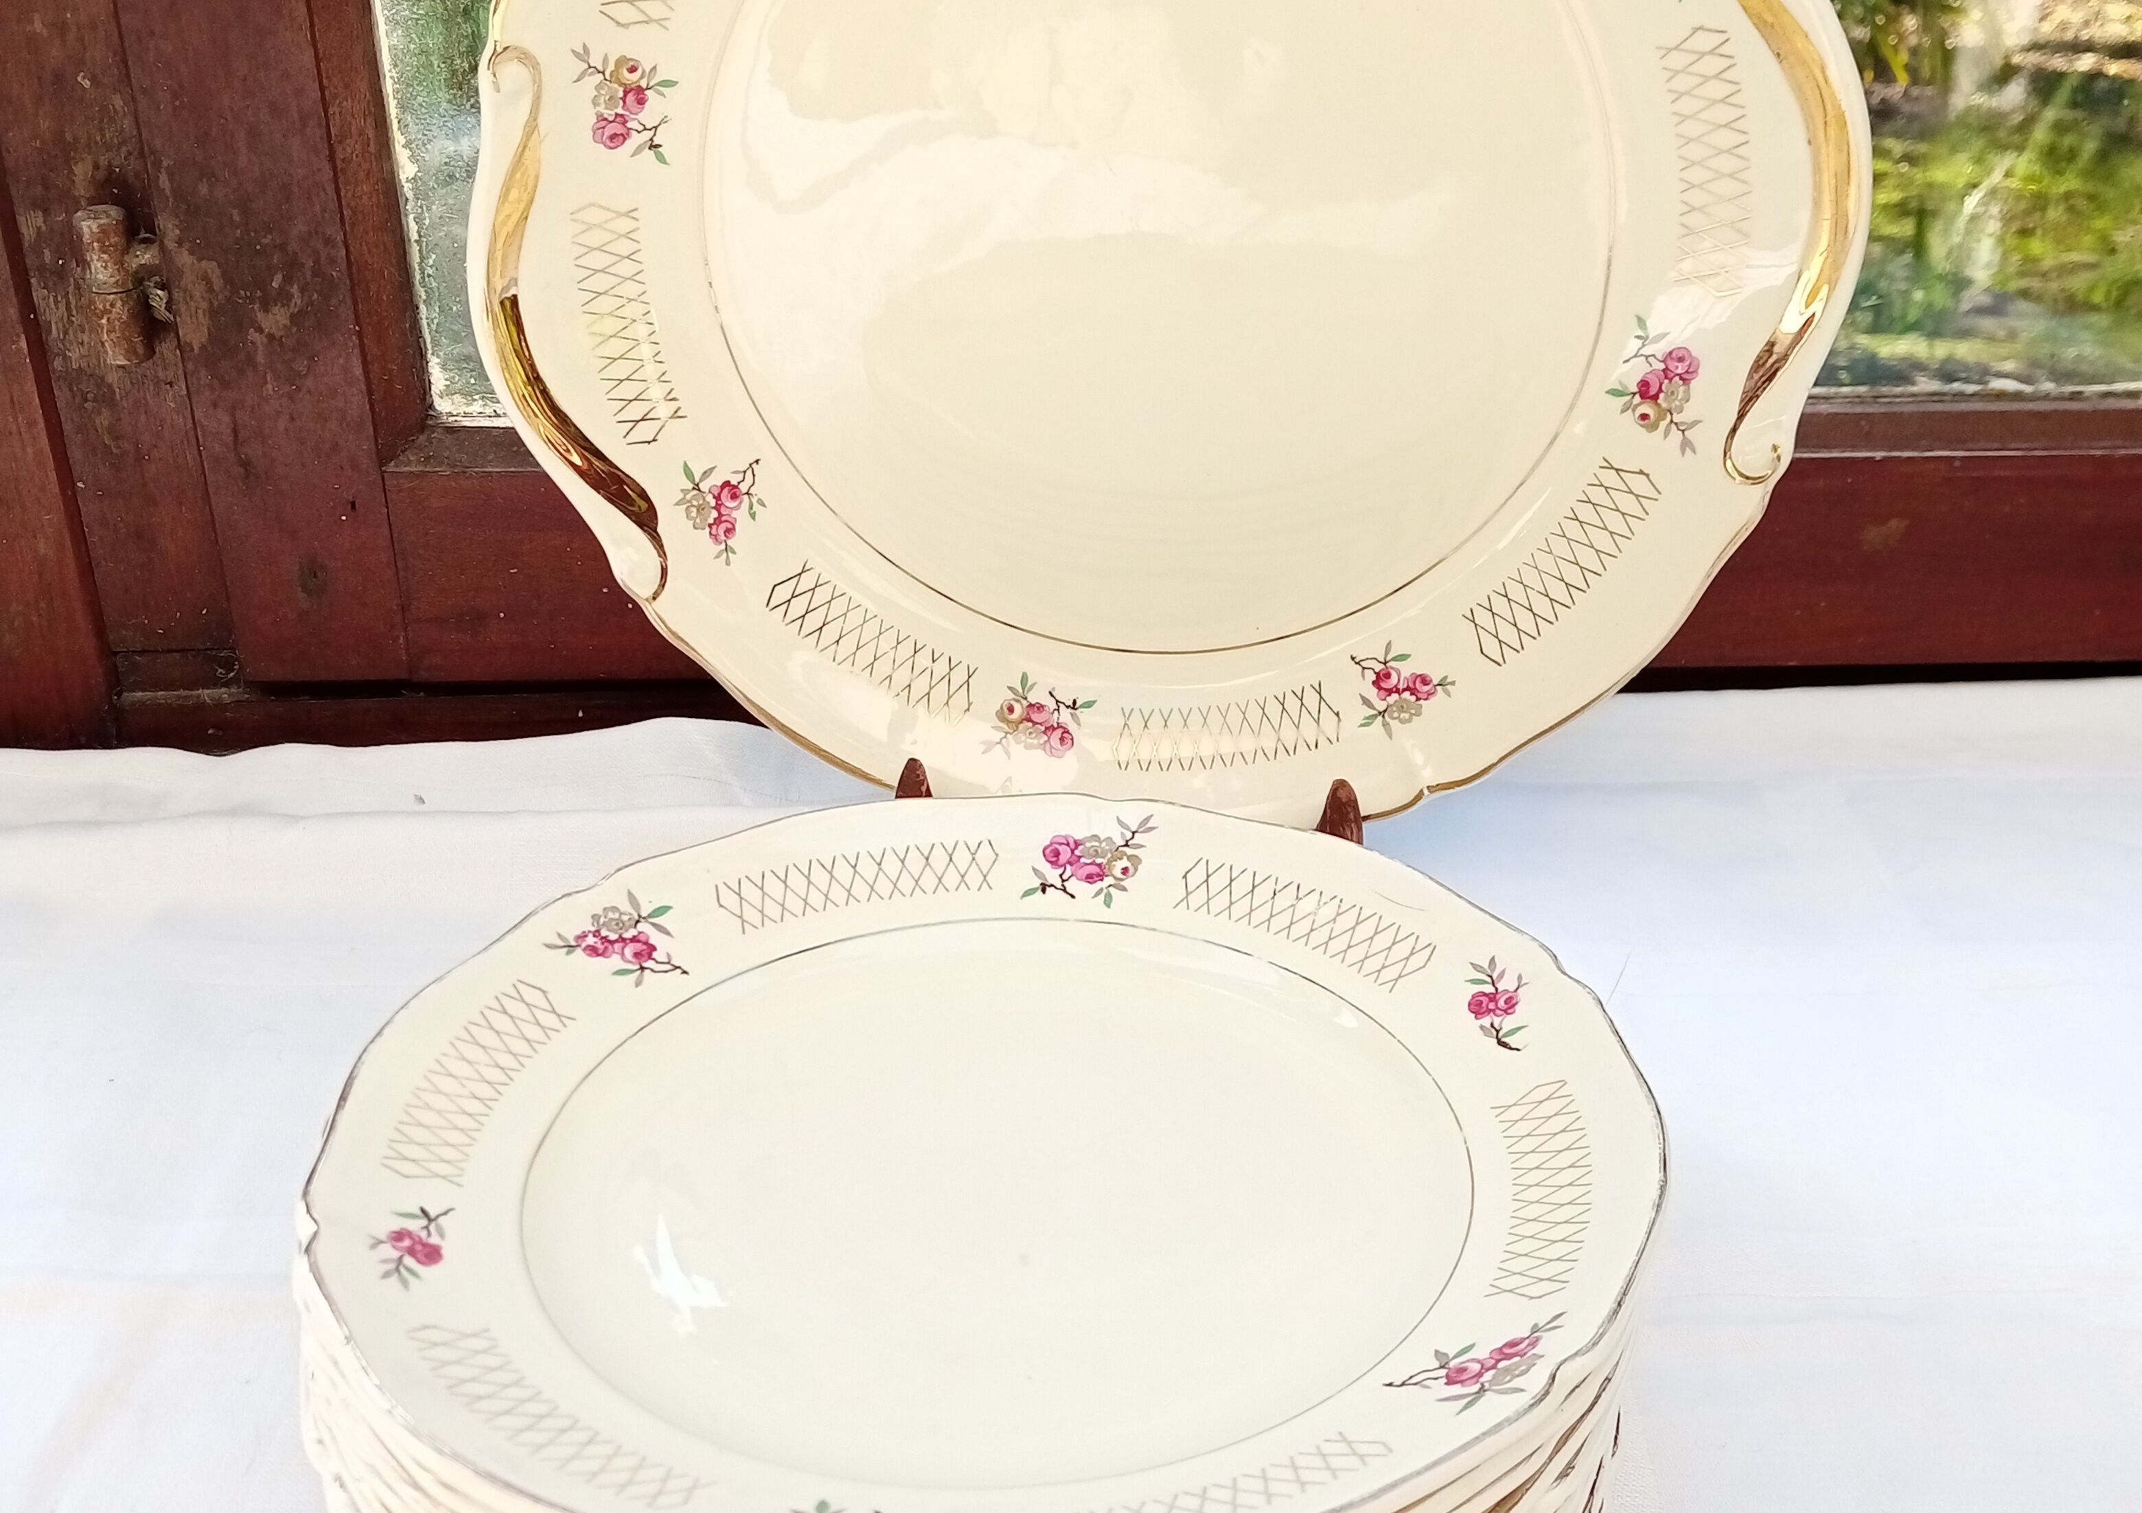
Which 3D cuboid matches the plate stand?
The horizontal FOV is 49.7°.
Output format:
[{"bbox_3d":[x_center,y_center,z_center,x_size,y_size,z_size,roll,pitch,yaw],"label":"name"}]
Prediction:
[{"bbox_3d":[0.018,-0.034,0.582,0.120,0.130,0.100,3,26,8],"label":"plate stand"}]

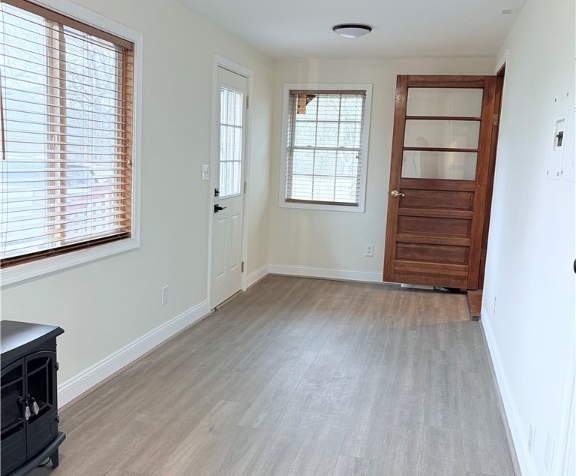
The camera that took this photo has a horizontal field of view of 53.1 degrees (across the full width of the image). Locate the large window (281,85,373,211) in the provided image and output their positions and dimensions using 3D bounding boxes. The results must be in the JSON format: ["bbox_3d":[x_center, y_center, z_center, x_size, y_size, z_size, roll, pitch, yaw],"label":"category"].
[{"bbox_3d":[0.401,-0.977,6.268,0.960,1.340,0.100,4,9,14],"label":"large window"}]

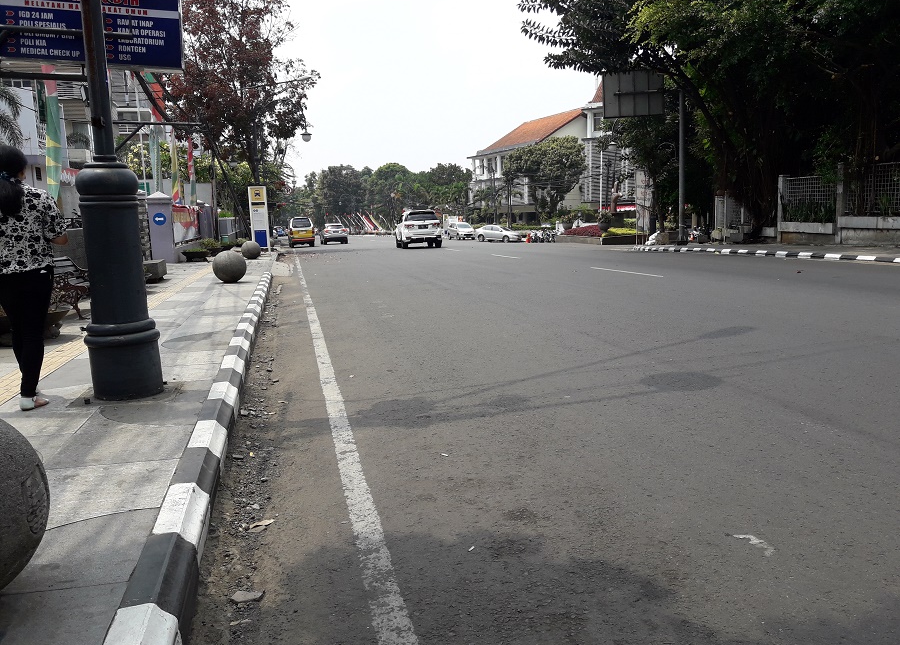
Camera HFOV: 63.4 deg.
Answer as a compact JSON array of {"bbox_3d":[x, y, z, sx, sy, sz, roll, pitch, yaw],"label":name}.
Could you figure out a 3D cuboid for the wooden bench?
[{"bbox_3d":[-4.798,-0.493,9.297,0.600,0.750,1.550,-4,8,-13],"label":"wooden bench"}]

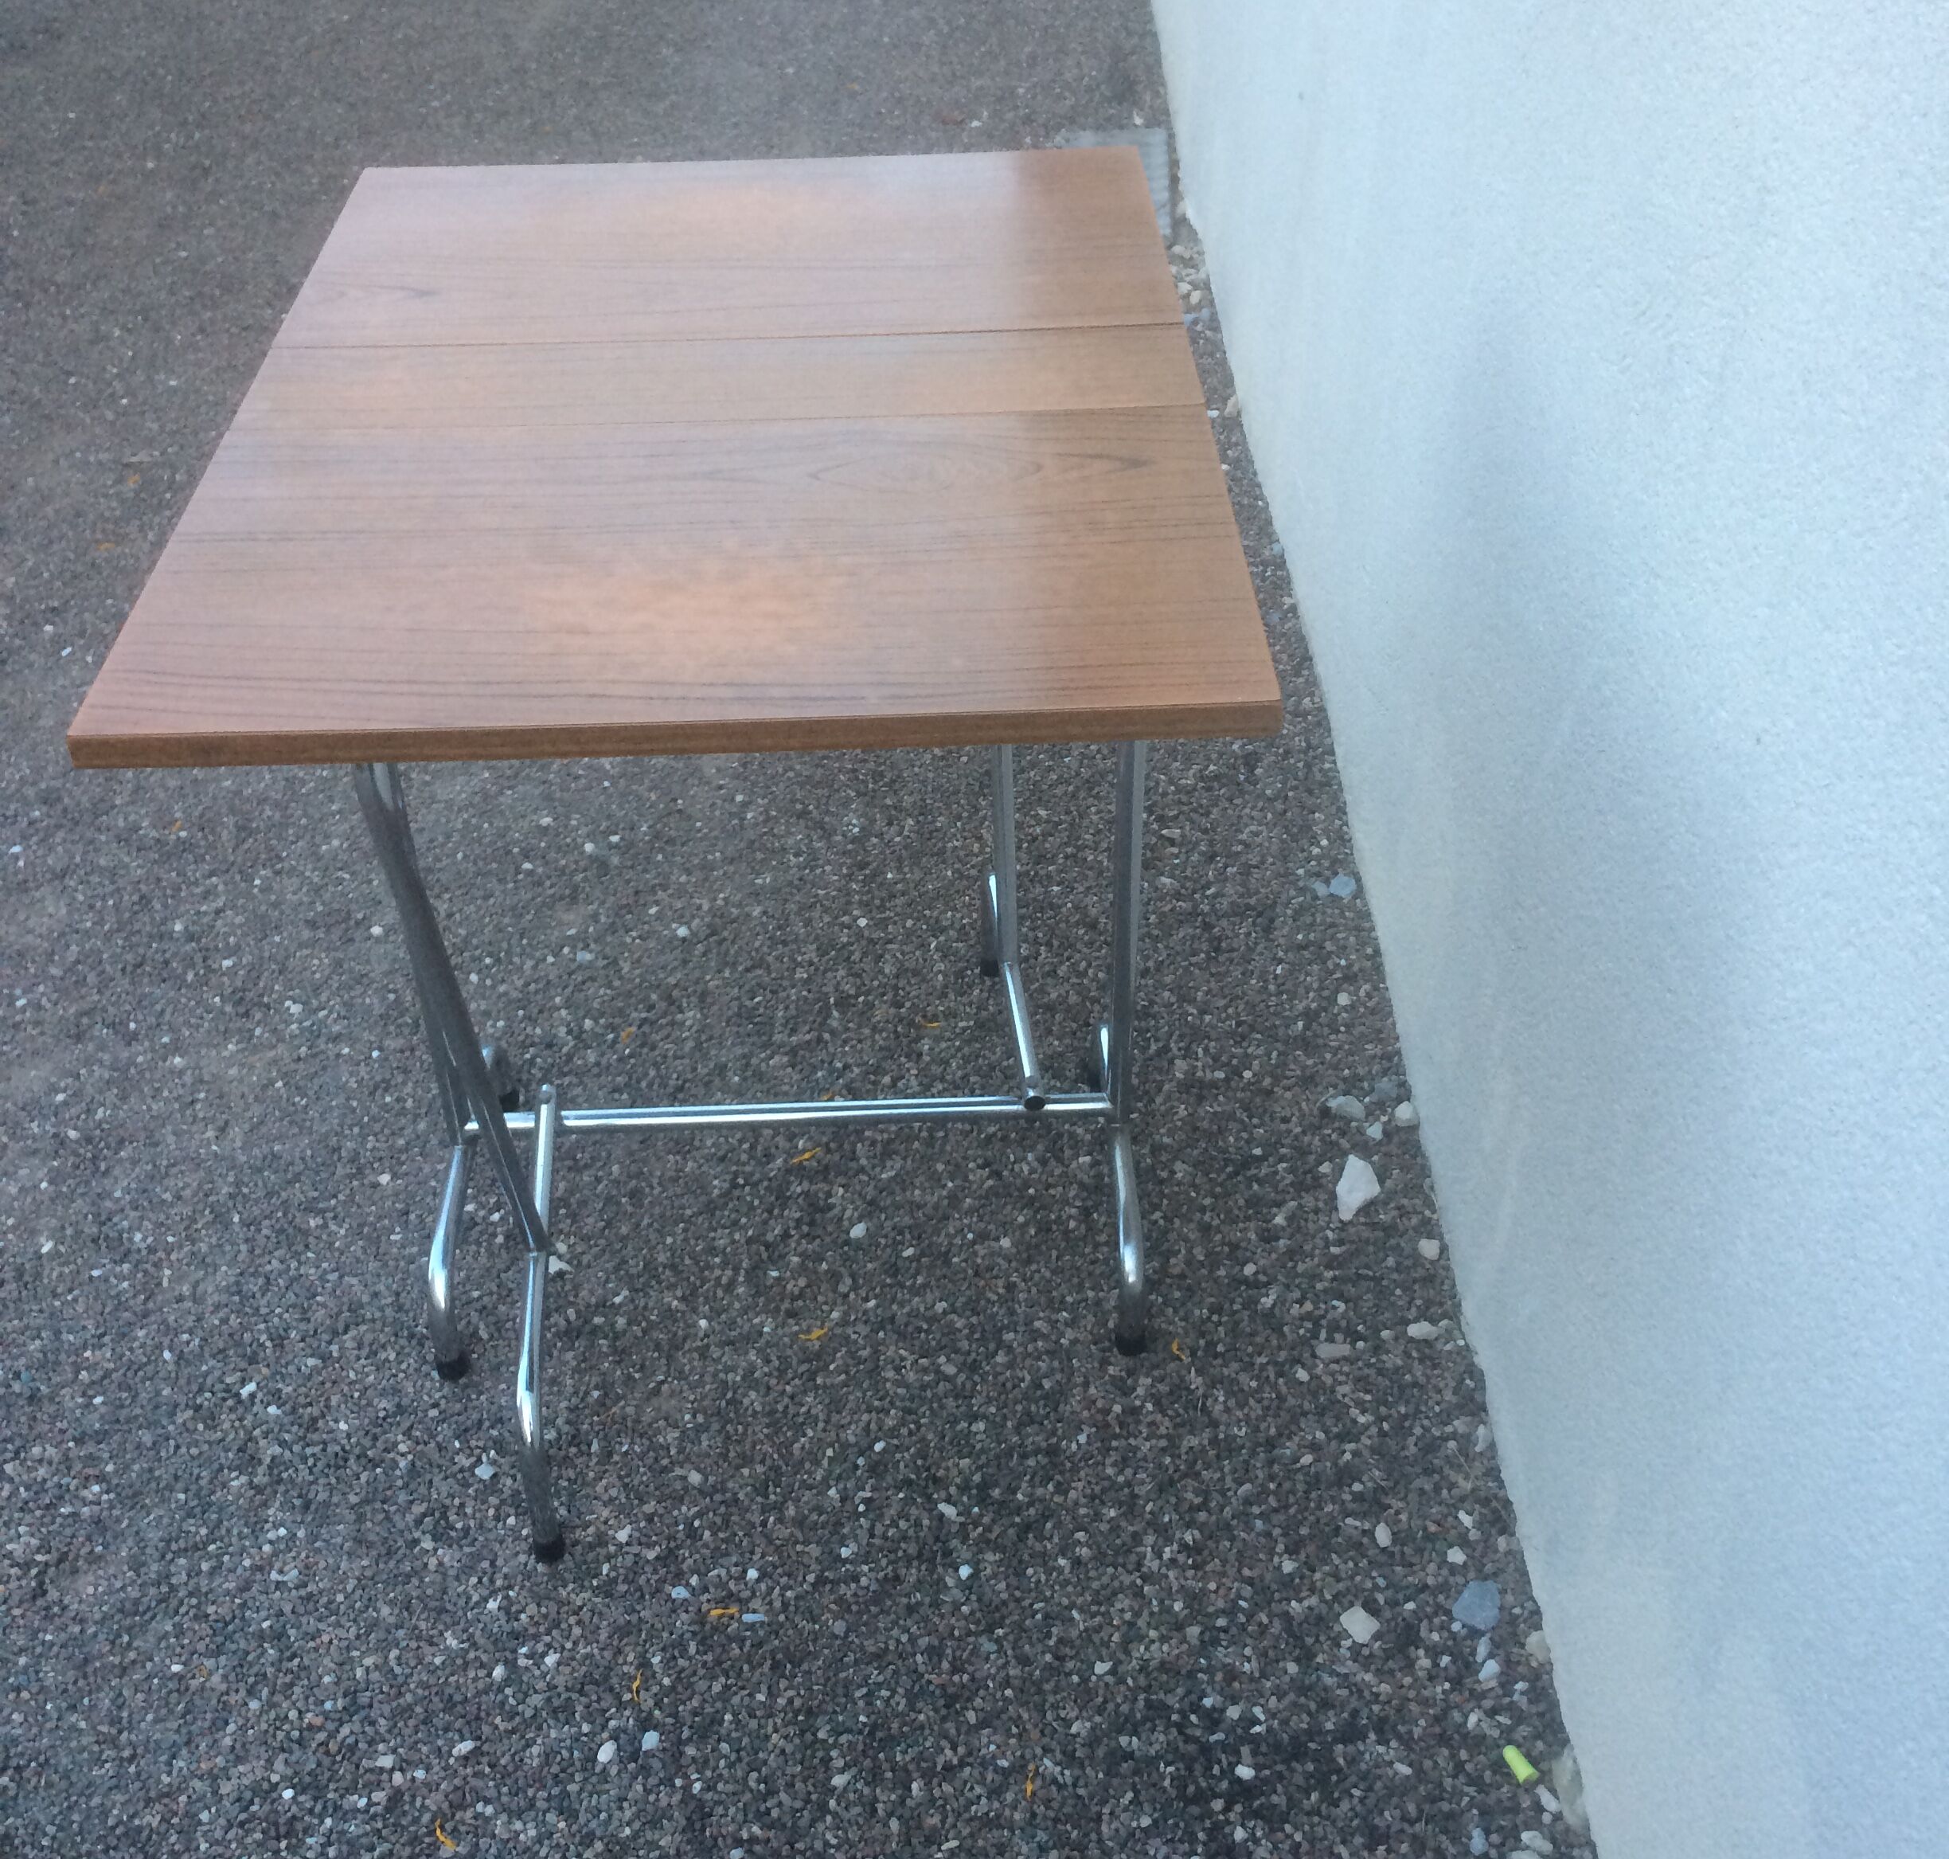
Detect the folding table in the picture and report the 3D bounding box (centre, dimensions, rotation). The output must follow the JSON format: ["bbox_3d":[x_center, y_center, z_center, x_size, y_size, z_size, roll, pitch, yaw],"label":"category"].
[{"bbox_3d":[-0.152,-0.051,1.613,0.595,0.765,0.787,-2,39,-1],"label":"folding table"}]

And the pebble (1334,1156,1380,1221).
[{"bbox_3d":[0.327,0.222,1.857,0.034,0.021,0.060,11,40,15],"label":"pebble"}]

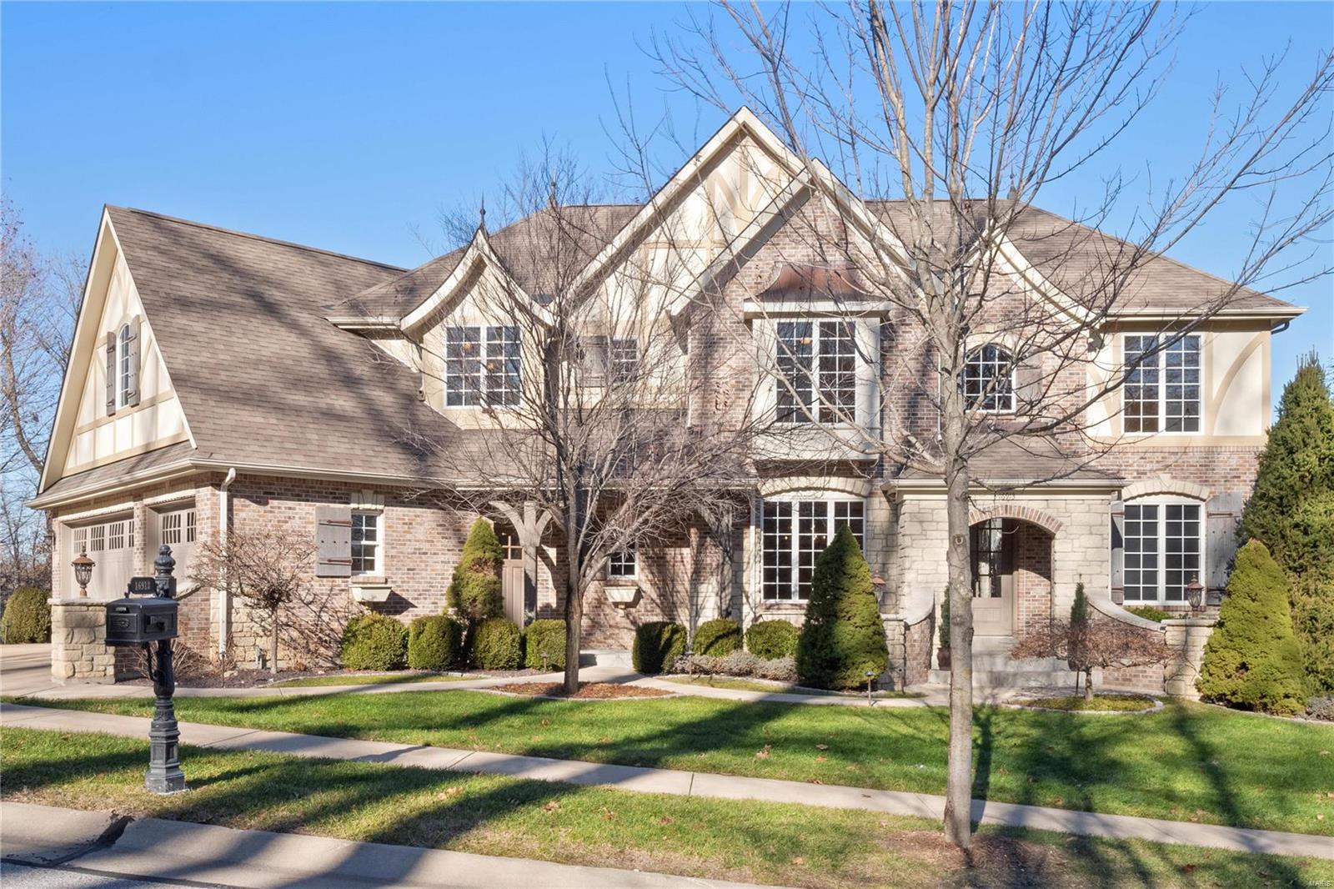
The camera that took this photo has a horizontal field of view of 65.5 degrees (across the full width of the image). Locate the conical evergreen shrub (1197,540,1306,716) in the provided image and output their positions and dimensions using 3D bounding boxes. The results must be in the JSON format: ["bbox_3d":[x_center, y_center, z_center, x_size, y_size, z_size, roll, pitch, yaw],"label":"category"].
[{"bbox_3d":[9.817,3.040,17.400,1.820,2.850,1.820,0,-2,1],"label":"conical evergreen shrub"}]

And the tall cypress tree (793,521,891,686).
[{"bbox_3d":[2.701,2.523,16.000,1.380,2.500,1.380,0,-2,0],"label":"tall cypress tree"}]

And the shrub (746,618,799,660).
[{"bbox_3d":[2.010,3.757,19.900,1.020,0.860,1.020,0,-2,1],"label":"shrub"}]

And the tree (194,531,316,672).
[{"bbox_3d":[-5.961,2.290,15.000,1.720,2.100,1.650,0,-2,0],"label":"tree"}]

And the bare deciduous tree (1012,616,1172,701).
[{"bbox_3d":[6.920,3.496,16.900,2.550,1.380,2.400,0,-2,1],"label":"bare deciduous tree"}]

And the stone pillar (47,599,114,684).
[{"bbox_3d":[-9.068,3.048,16.100,0.760,1.290,0.760,2,-2,-43],"label":"stone pillar"}]

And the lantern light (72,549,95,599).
[{"bbox_3d":[-9.068,1.997,16.100,0.370,0.770,0.370,2,-2,-43],"label":"lantern light"}]

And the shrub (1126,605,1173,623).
[{"bbox_3d":[8.115,3.111,17.500,0.880,0.780,0.850,0,-2,0],"label":"shrub"}]

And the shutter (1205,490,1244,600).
[{"bbox_3d":[9.865,1.797,18.350,0.660,1.960,0.060,0,-2,0],"label":"shutter"}]

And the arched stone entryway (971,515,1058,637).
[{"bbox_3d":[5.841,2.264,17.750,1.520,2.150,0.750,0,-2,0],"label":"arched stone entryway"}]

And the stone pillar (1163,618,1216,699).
[{"bbox_3d":[9.194,3.726,18.100,0.760,1.370,0.760,0,-2,1],"label":"stone pillar"}]

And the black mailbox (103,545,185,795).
[{"bbox_3d":[-3.480,1.557,7.020,0.260,1.680,0.580,0,-3,9],"label":"black mailbox"}]

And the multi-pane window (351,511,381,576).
[{"bbox_3d":[-4.887,1.603,16.800,0.560,1.060,0.130,2,-3,-41],"label":"multi-pane window"}]

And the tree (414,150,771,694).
[{"bbox_3d":[-1.164,-0.358,16.200,5.600,8.450,5.200,0,-2,1],"label":"tree"}]

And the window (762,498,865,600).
[{"bbox_3d":[2.534,1.803,17.950,1.770,1.800,0.140,0,-2,0],"label":"window"}]

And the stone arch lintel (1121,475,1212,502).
[{"bbox_3d":[8.745,0.766,18.150,1.550,0.460,0.180,0,0,2],"label":"stone arch lintel"}]

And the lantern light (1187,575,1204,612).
[{"bbox_3d":[8.363,2.372,16.400,0.300,0.610,0.300,0,-2,0],"label":"lantern light"}]

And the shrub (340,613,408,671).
[{"bbox_3d":[-5.167,3.492,18.300,1.180,1.020,1.150,0,-2,1],"label":"shrub"}]

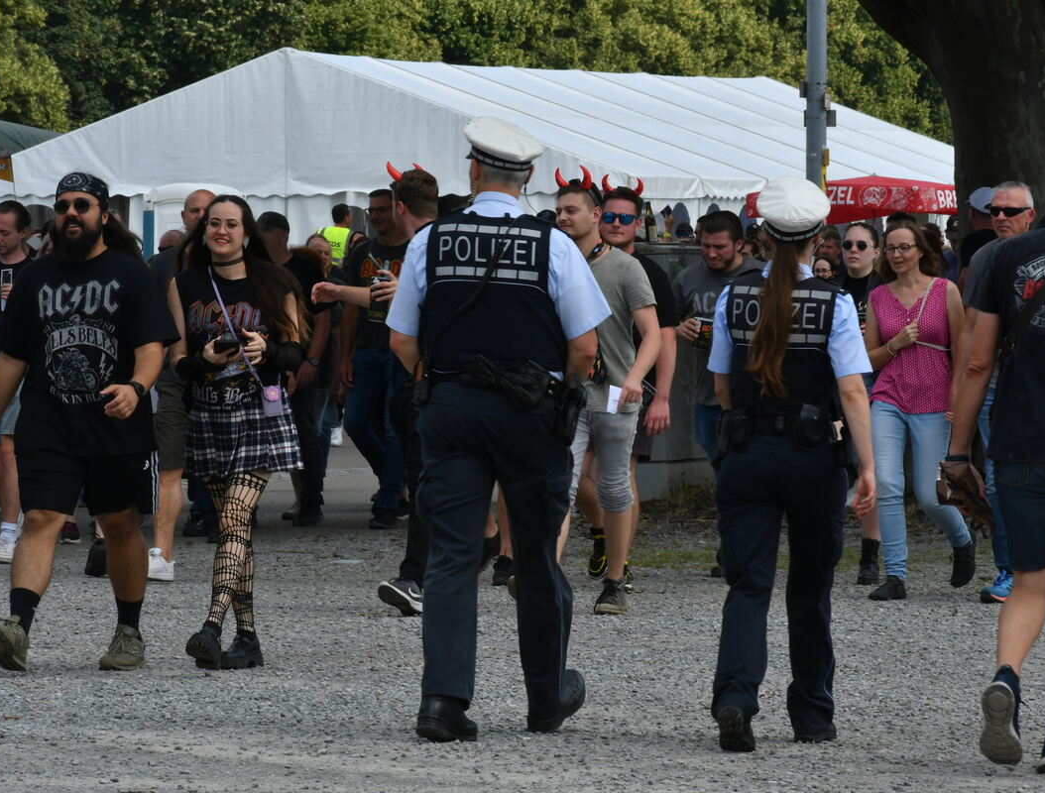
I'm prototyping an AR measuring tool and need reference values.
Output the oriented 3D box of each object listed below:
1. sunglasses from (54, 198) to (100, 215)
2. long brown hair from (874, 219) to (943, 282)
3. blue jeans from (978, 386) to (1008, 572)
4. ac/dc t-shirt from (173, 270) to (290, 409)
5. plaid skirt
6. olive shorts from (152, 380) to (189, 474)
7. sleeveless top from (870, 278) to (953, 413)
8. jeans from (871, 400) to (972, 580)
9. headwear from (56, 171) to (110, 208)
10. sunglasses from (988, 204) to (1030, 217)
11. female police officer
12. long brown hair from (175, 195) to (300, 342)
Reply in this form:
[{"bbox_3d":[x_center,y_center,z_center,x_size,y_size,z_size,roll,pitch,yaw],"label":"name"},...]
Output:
[{"bbox_3d":[-1.586,-0.677,27.400,0.147,0.050,0.140,0,1,22],"label":"sunglasses"},{"bbox_3d":[1.701,-0.628,33.600,0.260,0.300,0.240,0,1,20],"label":"long brown hair"},{"bbox_3d":[2.188,0.328,33.600,0.400,0.920,0.520,0,1,19],"label":"blue jeans"},{"bbox_3d":[-1.044,-0.211,27.400,0.420,0.540,0.280,0,1,6],"label":"ac/dc t-shirt"},{"bbox_3d":[-0.999,0.137,27.450,0.410,0.340,0.330,0,1,5],"label":"plaid skirt"},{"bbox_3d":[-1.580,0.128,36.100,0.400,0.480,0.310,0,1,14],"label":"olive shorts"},{"bbox_3d":[1.708,-0.224,33.650,0.370,0.600,0.280,0,1,14],"label":"sleeveless top"},{"bbox_3d":[1.750,0.386,33.700,0.370,0.860,0.520,0,1,16],"label":"jeans"},{"bbox_3d":[-1.574,-0.740,27.450,0.175,0.135,0.205,0,1,21],"label":"headwear"},{"bbox_3d":[2.128,-0.814,33.550,0.150,0.050,0.150,0,1,20],"label":"sunglasses"},{"bbox_3d":[0.798,0.199,22.800,0.520,1.720,0.480,0,1,2],"label":"female police officer"},{"bbox_3d":[-1.015,-0.461,27.500,0.440,0.530,0.280,0,1,7],"label":"long brown hair"}]

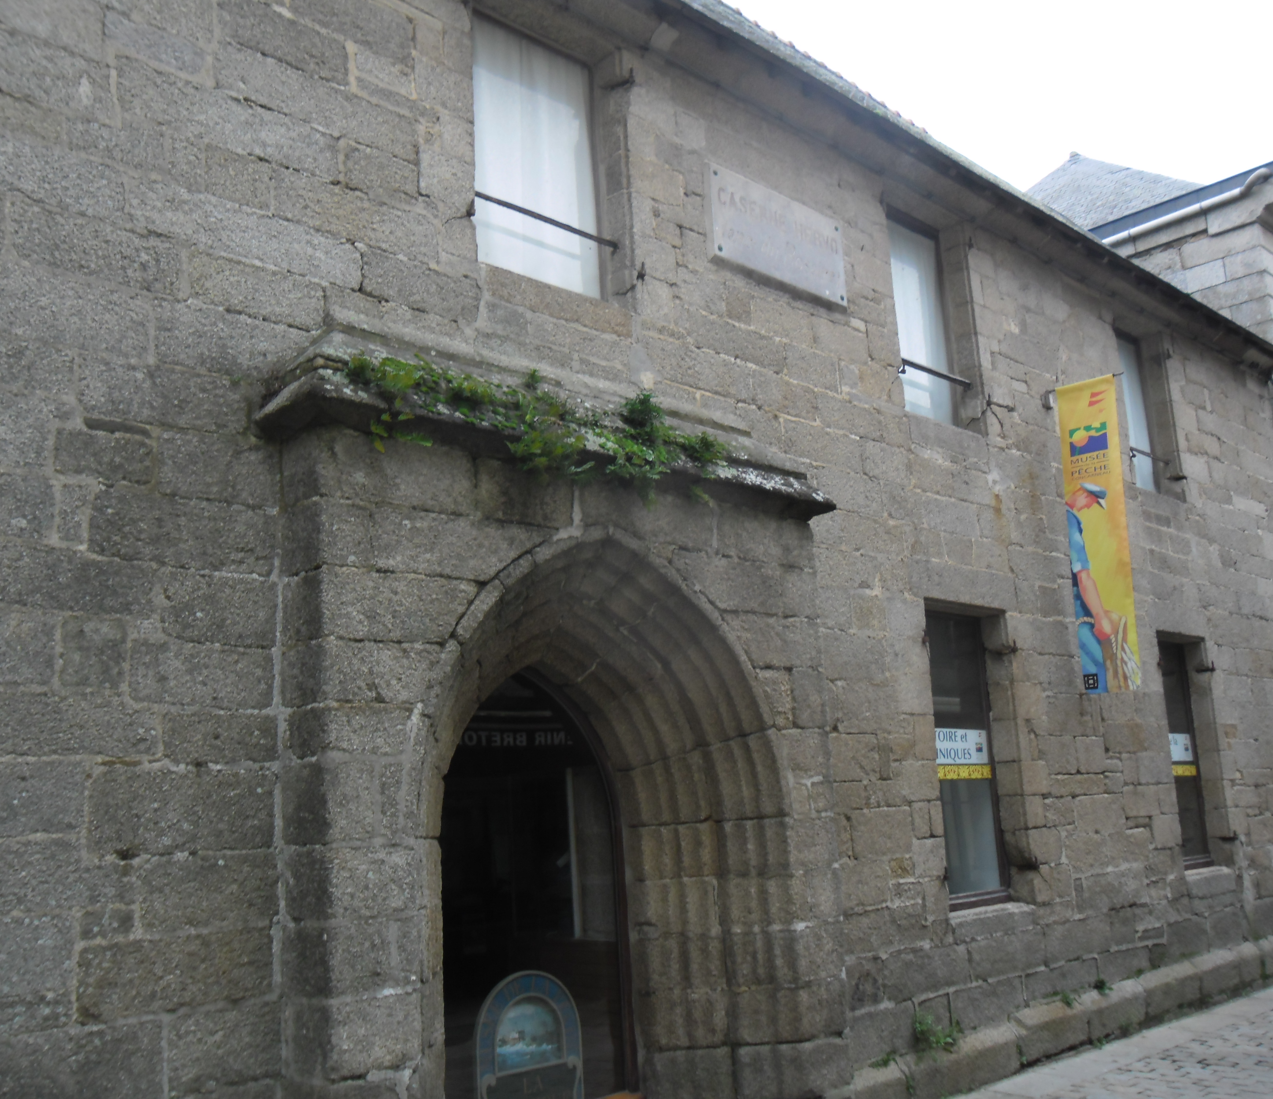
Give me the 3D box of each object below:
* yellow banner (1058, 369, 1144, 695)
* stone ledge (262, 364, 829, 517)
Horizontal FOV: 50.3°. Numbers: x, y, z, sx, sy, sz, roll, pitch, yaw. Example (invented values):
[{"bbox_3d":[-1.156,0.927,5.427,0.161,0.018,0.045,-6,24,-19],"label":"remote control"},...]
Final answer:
[{"bbox_3d":[3.170,-0.114,9.277,0.420,2.170,0.030,-12,-14,43],"label":"yellow banner"},{"bbox_3d":[-0.208,-0.421,6.479,0.450,0.240,3.360,-14,-16,42],"label":"stone ledge"}]

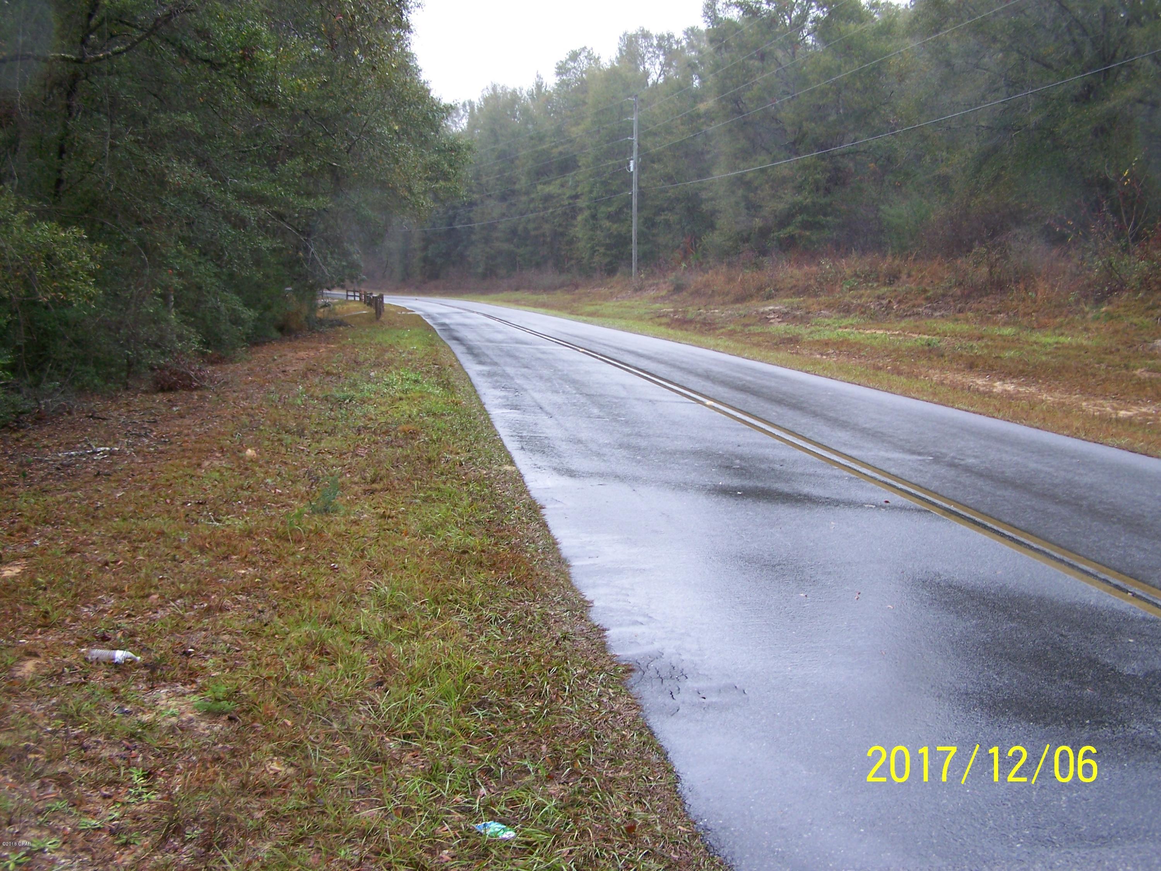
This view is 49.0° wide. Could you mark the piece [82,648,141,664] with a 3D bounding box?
[{"bbox_3d":[-1.903,0.897,5.178,0.230,0.060,0.065,2,7,14],"label":"piece"}]

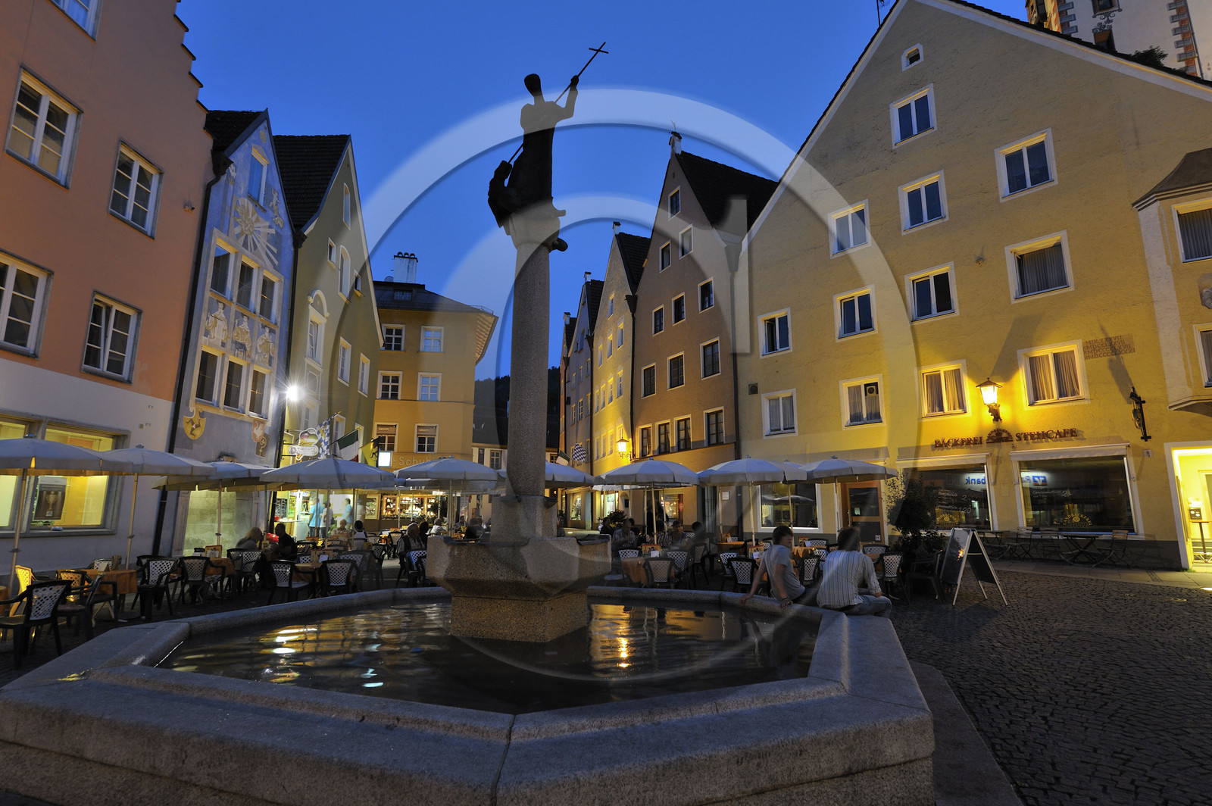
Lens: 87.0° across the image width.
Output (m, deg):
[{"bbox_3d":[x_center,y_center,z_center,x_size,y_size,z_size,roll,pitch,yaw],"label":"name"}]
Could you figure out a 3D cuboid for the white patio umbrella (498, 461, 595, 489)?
[{"bbox_3d":[-1.199,2.231,10.976,1.970,2.510,1.970,1,-10,0],"label":"white patio umbrella"}]

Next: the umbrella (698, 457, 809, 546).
[{"bbox_3d":[2.577,2.195,11.192,1.970,2.500,1.970,1,-10,0],"label":"umbrella"}]

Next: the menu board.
[{"bbox_3d":[6.124,2.758,10.813,0.820,1.190,0.680,-1,-11,6],"label":"menu board"}]

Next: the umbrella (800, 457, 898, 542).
[{"bbox_3d":[4.238,2.311,11.679,2.200,2.620,2.200,0,-10,0],"label":"umbrella"}]

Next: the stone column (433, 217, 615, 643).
[{"bbox_3d":[-0.750,0.035,6.214,1.500,4.250,1.500,-3,-11,18],"label":"stone column"}]

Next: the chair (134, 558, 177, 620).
[{"bbox_3d":[-6.997,2.836,9.777,0.580,0.860,0.570,0,-11,0],"label":"chair"}]

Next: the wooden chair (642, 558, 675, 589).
[{"bbox_3d":[0.895,3.044,10.830,0.570,0.860,0.580,-1,-10,6],"label":"wooden chair"}]

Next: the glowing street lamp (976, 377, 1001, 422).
[{"bbox_3d":[10.629,-0.105,17.734,0.660,1.150,0.520,9,-14,-40],"label":"glowing street lamp"}]

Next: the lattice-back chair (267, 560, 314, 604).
[{"bbox_3d":[-5.056,2.956,10.281,0.560,0.820,0.570,-2,-11,10],"label":"lattice-back chair"}]

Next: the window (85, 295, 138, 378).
[{"bbox_3d":[-9.766,-1.240,12.597,0.150,1.480,1.100,0,-11,4],"label":"window"}]

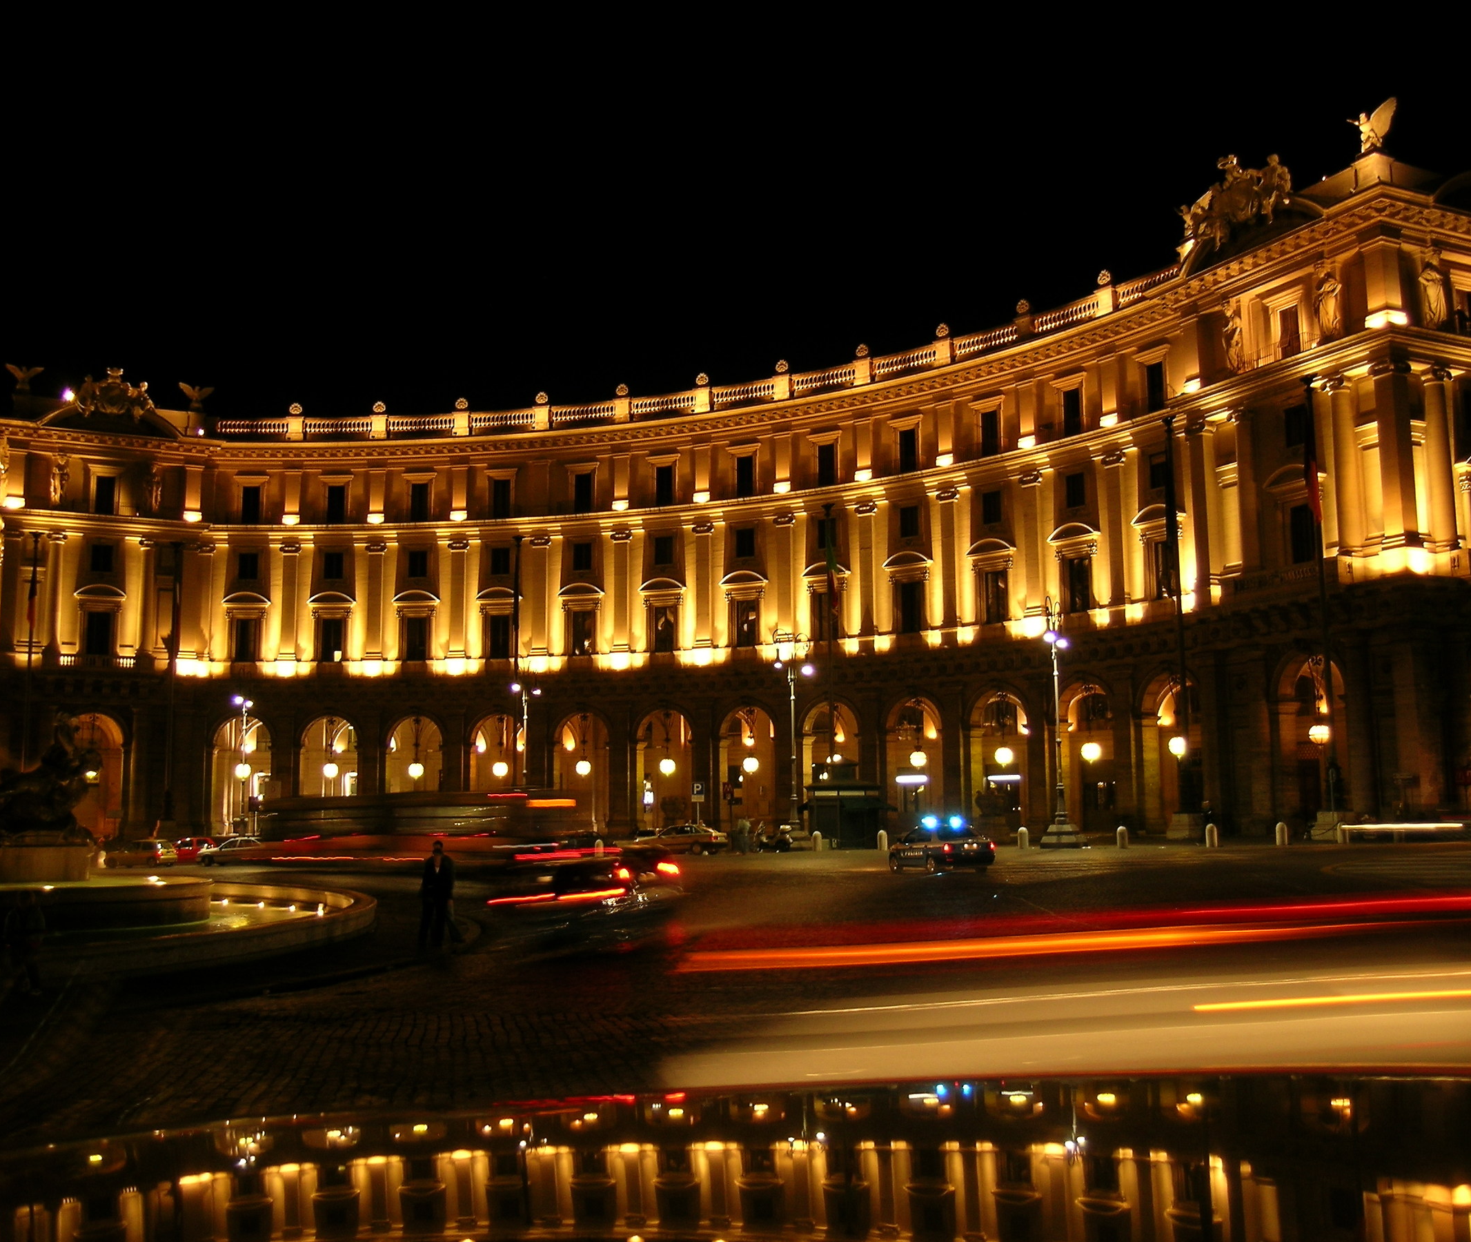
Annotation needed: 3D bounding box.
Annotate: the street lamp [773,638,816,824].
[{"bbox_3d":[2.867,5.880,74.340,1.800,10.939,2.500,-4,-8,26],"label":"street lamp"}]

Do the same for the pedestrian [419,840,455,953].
[{"bbox_3d":[-4.615,4.255,22.900,0.540,1.740,0.400,0,-7,-7],"label":"pedestrian"}]

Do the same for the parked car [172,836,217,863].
[{"bbox_3d":[-28.796,12.135,78.500,3.750,1.430,1.620,-1,-7,6],"label":"parked car"}]

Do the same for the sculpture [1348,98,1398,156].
[{"bbox_3d":[31.199,-24.302,72.916,1.400,2.592,2.150,3,-8,-25],"label":"sculpture"}]

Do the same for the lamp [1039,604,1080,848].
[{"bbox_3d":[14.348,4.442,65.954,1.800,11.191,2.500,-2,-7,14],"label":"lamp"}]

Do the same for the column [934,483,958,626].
[{"bbox_3d":[12.575,-3.712,87.883,1.280,8.491,0.500,-7,-10,43],"label":"column"}]

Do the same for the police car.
[{"bbox_3d":[6.299,6.866,45.496,1.760,1.540,4.420,2,-8,-19],"label":"police car"}]

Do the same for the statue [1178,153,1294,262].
[{"bbox_3d":[23.837,-19.767,70.698,1.500,3.400,5.100,3,-8,-26],"label":"statue"}]

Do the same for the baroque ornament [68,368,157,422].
[{"bbox_3d":[-46.268,-16.851,110.379,5.797,3.715,1.500,4,-8,-30],"label":"baroque ornament"}]

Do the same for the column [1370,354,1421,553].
[{"bbox_3d":[27.775,-7.114,62.216,1.200,8.160,1.200,3,-8,-26],"label":"column"}]

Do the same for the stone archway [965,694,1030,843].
[{"bbox_3d":[15.468,8.074,84.728,1.100,8.293,4.200,6,-10,-43],"label":"stone archway"}]

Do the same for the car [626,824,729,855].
[{"bbox_3d":[-2.681,10.038,68.288,4.450,1.430,1.720,-5,-8,29],"label":"car"}]

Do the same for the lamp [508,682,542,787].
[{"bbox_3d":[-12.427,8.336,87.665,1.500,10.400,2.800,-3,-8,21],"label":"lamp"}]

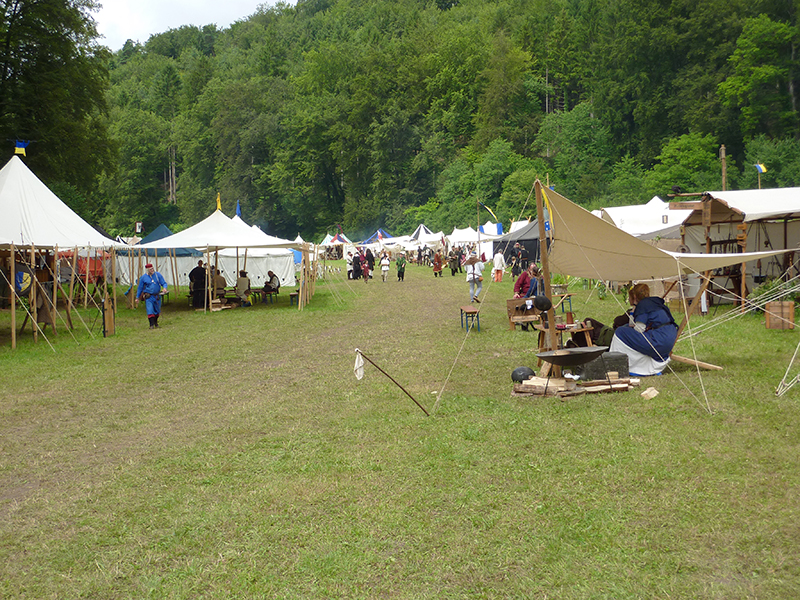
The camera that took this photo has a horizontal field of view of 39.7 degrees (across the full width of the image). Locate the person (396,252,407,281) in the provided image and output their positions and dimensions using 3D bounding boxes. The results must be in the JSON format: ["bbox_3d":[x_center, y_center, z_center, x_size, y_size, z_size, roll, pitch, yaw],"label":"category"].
[{"bbox_3d":[0.088,-1.945,65.000,0.600,1.720,0.420,-1,3,-1],"label":"person"}]

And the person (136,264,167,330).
[{"bbox_3d":[-6.608,-0.106,29.500,0.820,1.750,0.500,-3,3,-20],"label":"person"}]

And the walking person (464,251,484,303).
[{"bbox_3d":[2.606,-0.787,38.800,0.660,1.750,0.550,-2,3,3],"label":"walking person"}]

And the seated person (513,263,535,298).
[{"bbox_3d":[3.310,-0.247,28.800,0.680,1.380,0.720,-3,3,-18],"label":"seated person"}]

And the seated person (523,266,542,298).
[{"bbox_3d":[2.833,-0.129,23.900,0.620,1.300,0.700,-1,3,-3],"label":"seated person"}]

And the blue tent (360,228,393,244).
[{"bbox_3d":[-2.197,-6.367,125.000,5.200,3.300,5.000,-2,3,-6],"label":"blue tent"}]

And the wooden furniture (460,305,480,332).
[{"bbox_3d":[1.627,0.427,25.600,0.280,0.480,2.150,-2,3,1],"label":"wooden furniture"}]

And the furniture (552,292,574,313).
[{"bbox_3d":[4.247,0.098,31.100,0.270,0.480,2.100,1,4,42],"label":"furniture"}]

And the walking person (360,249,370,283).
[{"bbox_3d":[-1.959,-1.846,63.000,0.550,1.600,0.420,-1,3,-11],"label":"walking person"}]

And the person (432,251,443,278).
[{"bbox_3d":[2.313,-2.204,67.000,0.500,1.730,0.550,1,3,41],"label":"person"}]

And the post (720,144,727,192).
[{"bbox_3d":[13.152,-3.361,45.131,0.220,5.900,0.220,-1,3,0],"label":"post"}]

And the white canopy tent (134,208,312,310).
[{"bbox_3d":[-6.400,-1.542,40.500,6.000,3.650,6.200,-1,3,-2],"label":"white canopy tent"}]

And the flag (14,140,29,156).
[{"bbox_3d":[-11.095,-4.439,32.500,0.380,0.470,0.120,-2,3,-17],"label":"flag"}]

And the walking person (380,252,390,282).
[{"bbox_3d":[-0.869,-1.900,66.500,0.550,1.650,0.420,-2,3,-2],"label":"walking person"}]

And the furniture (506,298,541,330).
[{"bbox_3d":[2.873,0.323,25.600,0.800,0.700,0.420,-2,3,-11],"label":"furniture"}]

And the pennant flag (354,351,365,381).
[{"bbox_3d":[-0.427,0.701,11.700,0.105,0.300,0.060,-1,3,0],"label":"pennant flag"}]

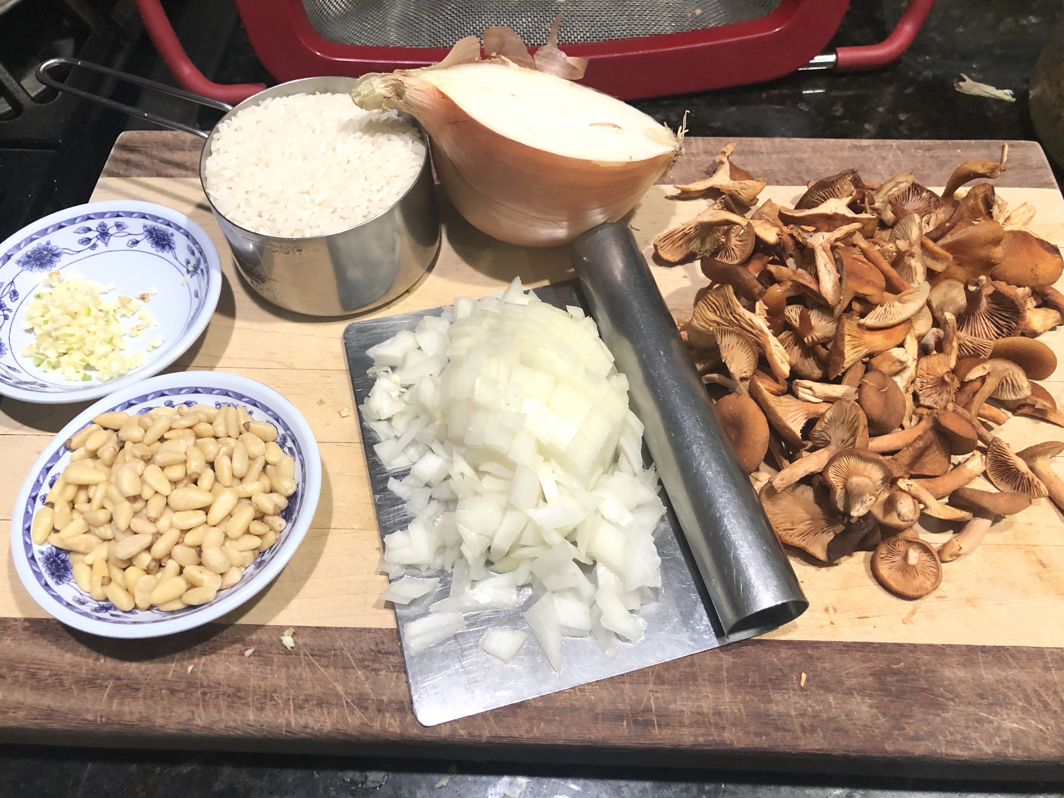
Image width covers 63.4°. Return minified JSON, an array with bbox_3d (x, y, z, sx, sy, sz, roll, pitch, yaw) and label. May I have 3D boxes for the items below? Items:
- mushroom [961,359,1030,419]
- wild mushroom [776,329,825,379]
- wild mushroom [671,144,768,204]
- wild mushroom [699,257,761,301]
[{"bbox_3d":[0.159,-0.004,0.295,0.022,0.016,0.022,25,72,0],"label":"mushroom"},{"bbox_3d":[0.095,-0.015,0.305,0.020,0.014,0.019,-1,75,6],"label":"wild mushroom"},{"bbox_3d":[0.078,-0.093,0.356,0.037,0.019,0.018,1,57,2],"label":"wild mushroom"},{"bbox_3d":[0.073,-0.044,0.318,0.024,0.016,0.014,37,49,0],"label":"wild mushroom"}]

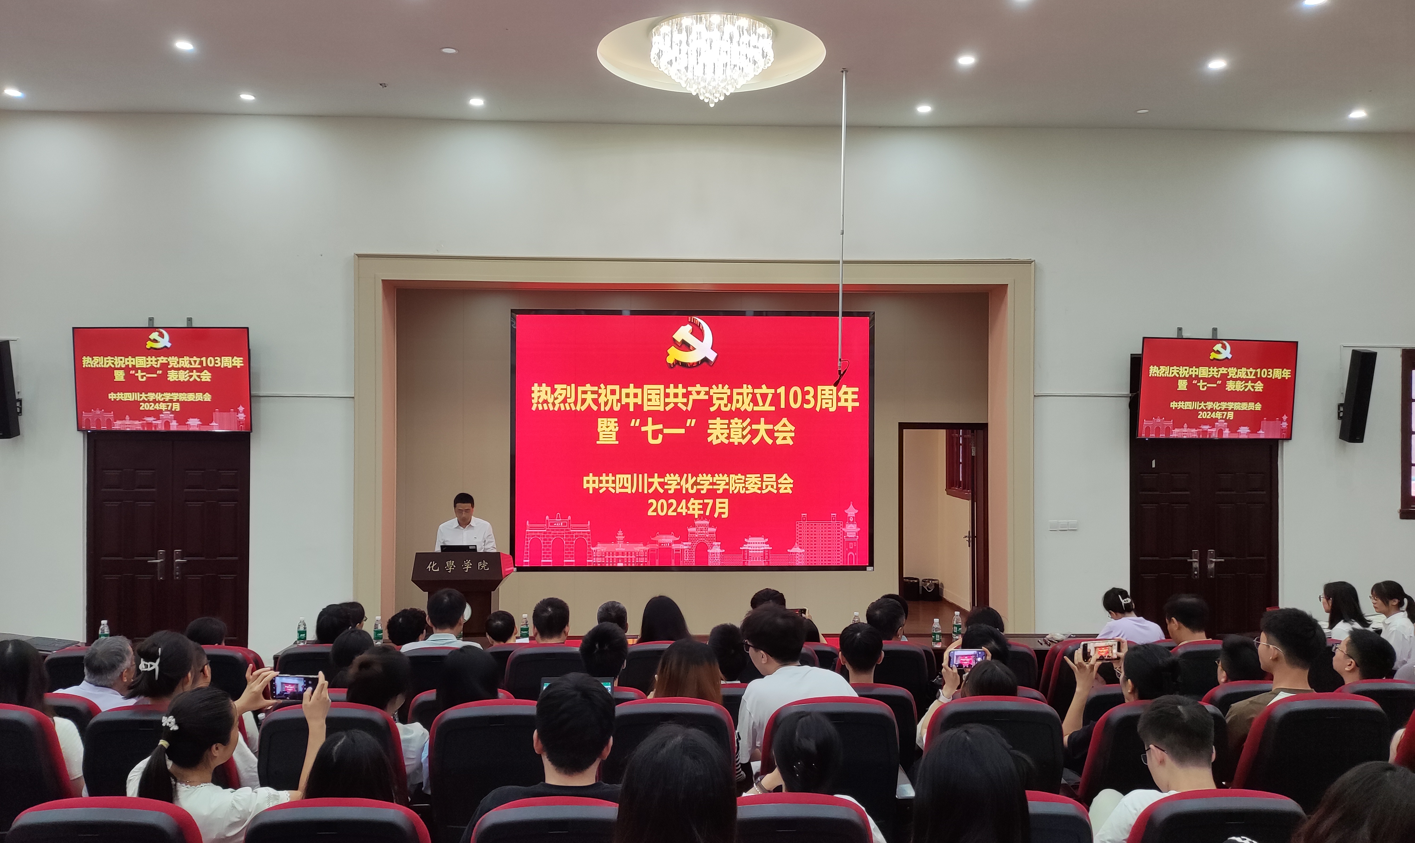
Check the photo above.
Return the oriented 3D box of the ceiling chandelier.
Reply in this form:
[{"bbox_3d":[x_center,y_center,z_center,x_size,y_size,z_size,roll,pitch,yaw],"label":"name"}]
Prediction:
[{"bbox_3d":[0.040,-2.610,7.580,0.910,0.550,0.910,0,-1,-2],"label":"ceiling chandelier"}]

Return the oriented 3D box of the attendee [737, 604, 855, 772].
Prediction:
[{"bbox_3d":[0.360,1.280,3.860,0.520,1.250,0.740,0,-1,-14],"label":"attendee"}]

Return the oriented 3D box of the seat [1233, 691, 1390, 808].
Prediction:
[{"bbox_3d":[2.078,1.417,3.748,0.530,0.970,0.640,0,-1,-2],"label":"seat"}]

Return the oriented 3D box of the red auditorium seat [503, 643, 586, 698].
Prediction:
[{"bbox_3d":[-0.781,1.603,5.324,0.550,1.000,0.680,0,-1,-2],"label":"red auditorium seat"}]

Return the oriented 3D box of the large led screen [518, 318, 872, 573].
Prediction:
[{"bbox_3d":[-0.125,0.178,9.580,3.410,2.450,0.100,0,-1,-2],"label":"large led screen"}]

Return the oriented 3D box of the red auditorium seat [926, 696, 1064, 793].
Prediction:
[{"bbox_3d":[0.972,1.437,3.751,0.550,1.000,0.680,0,-1,-2],"label":"red auditorium seat"}]

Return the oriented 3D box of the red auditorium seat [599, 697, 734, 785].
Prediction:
[{"bbox_3d":[-0.147,1.432,3.712,0.550,1.000,0.680,0,-1,-2],"label":"red auditorium seat"}]

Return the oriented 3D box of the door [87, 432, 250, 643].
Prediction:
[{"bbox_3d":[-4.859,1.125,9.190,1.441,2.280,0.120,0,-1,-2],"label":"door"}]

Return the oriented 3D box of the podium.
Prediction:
[{"bbox_3d":[-2.090,1.660,8.740,0.770,1.120,0.520,0,-1,-2],"label":"podium"}]

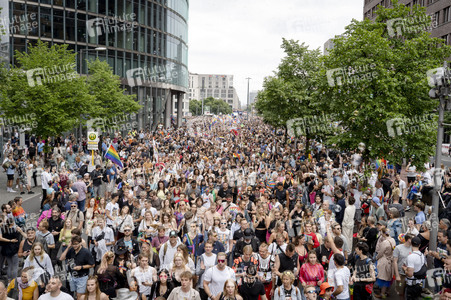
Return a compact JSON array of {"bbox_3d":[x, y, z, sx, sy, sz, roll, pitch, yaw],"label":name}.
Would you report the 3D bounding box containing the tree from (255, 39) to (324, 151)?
[{"bbox_3d":[4.645,-2.471,27.500,4.800,8.500,4.800,1,5,0],"label":"tree"}]

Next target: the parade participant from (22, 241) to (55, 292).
[{"bbox_3d":[-3.472,2.536,8.129,0.550,1.680,0.380,-1,6,-20],"label":"parade participant"}]

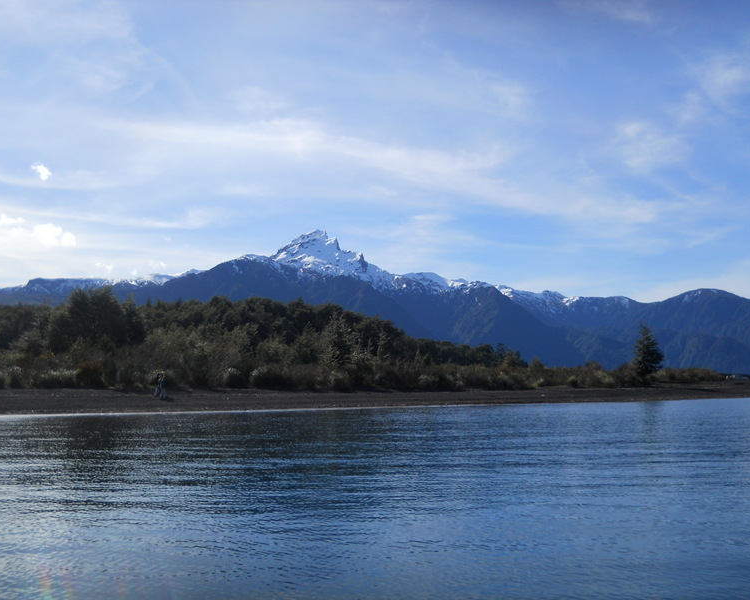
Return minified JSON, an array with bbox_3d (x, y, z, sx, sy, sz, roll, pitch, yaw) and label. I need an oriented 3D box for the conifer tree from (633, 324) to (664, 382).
[{"bbox_3d":[28.146,5.557,88.000,3.100,6.200,3.100,0,-5,0],"label":"conifer tree"}]

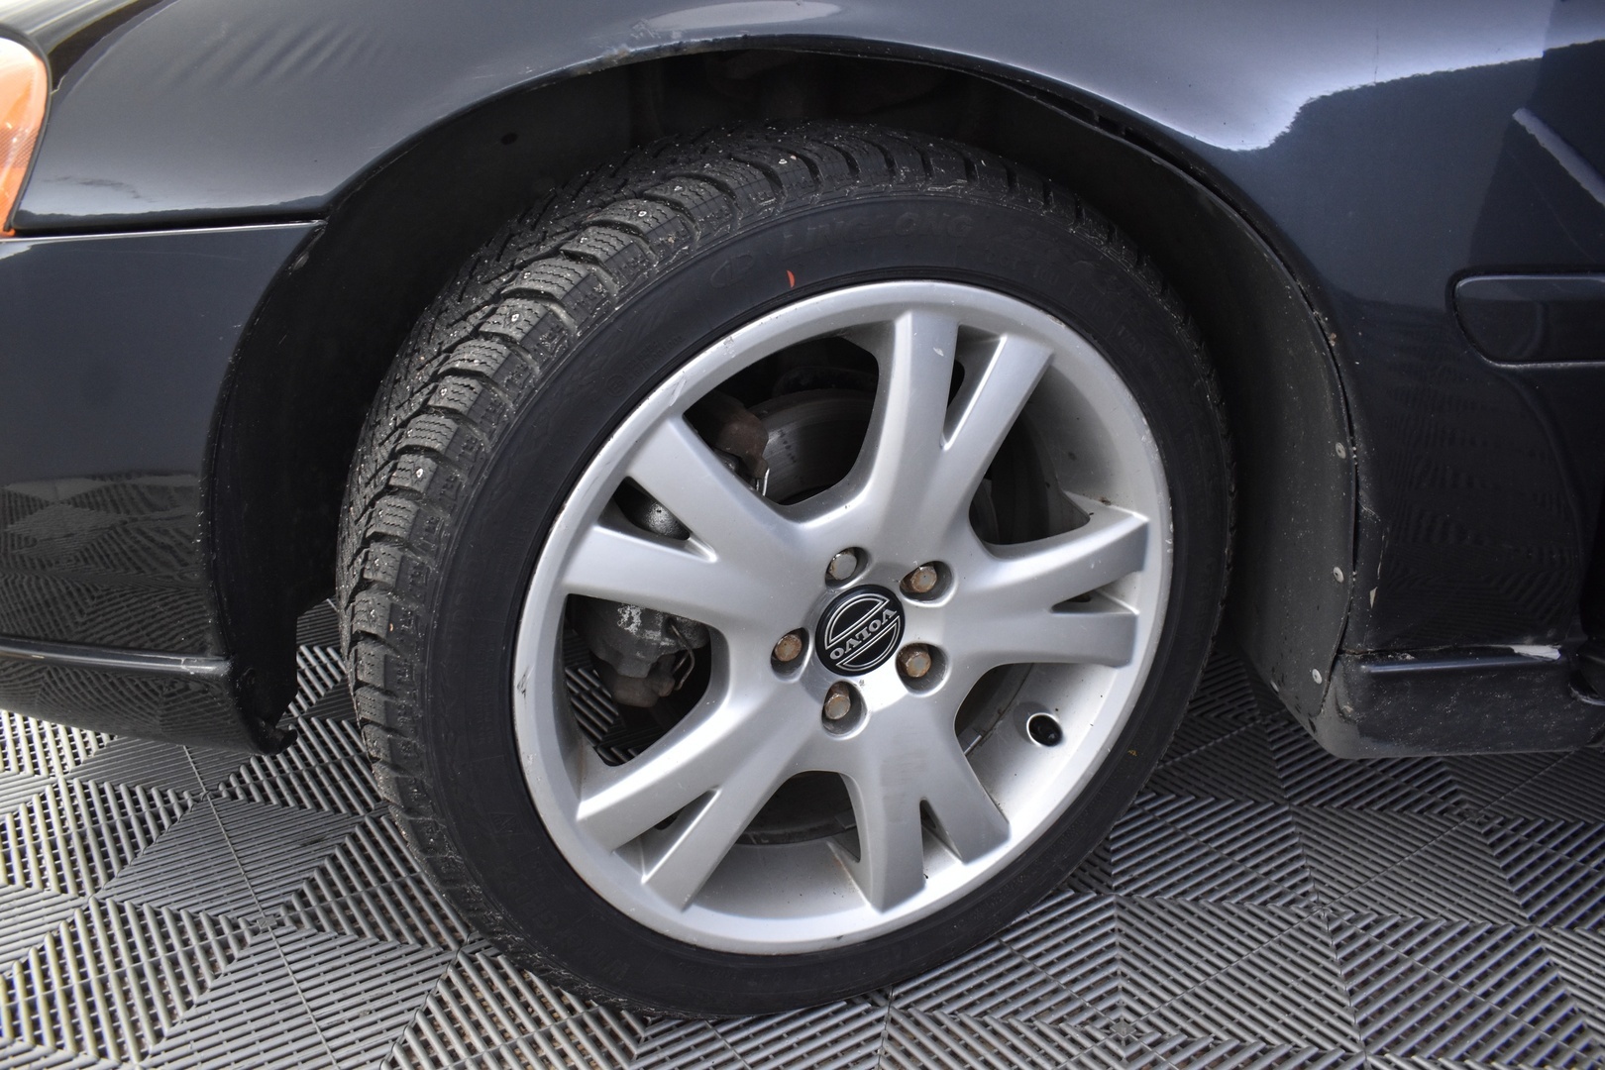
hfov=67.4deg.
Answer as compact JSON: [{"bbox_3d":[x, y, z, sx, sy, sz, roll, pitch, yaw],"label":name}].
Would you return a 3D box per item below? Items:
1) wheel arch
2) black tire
[{"bbox_3d":[-0.020,-0.109,0.807,0.720,0.450,0.270,0,19,0],"label":"wheel arch"},{"bbox_3d":[0.008,0.037,0.864,0.637,0.637,0.228,-8,21,-23],"label":"black tire"}]

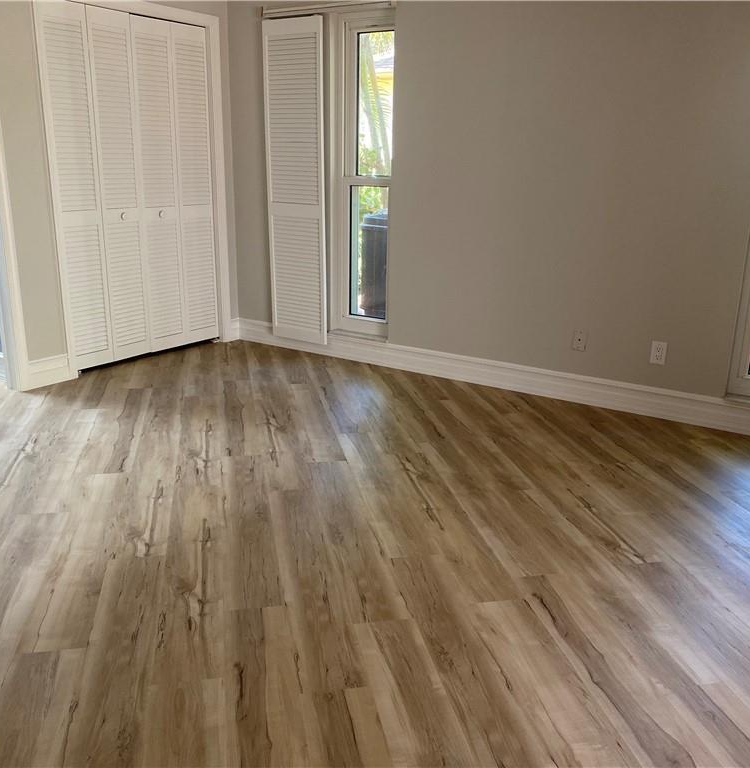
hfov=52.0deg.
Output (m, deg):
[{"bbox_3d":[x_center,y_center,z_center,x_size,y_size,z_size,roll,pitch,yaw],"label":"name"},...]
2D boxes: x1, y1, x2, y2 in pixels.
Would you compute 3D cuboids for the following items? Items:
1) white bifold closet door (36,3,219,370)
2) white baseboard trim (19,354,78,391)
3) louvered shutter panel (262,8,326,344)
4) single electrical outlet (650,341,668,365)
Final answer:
[{"bbox_3d":[-1.448,-1.170,4.716,0.040,2.022,1.212,12,19,33],"label":"white bifold closet door"},{"bbox_3d":[-1.863,-0.070,4.349,0.018,0.163,0.281,12,19,33],"label":"white baseboard trim"},{"bbox_3d":[-0.503,-1.252,4.910,0.450,1.969,0.032,12,19,33],"label":"louvered shutter panel"},{"bbox_3d":[1.437,-0.155,3.892,0.072,0.114,0.010,12,19,33],"label":"single electrical outlet"}]

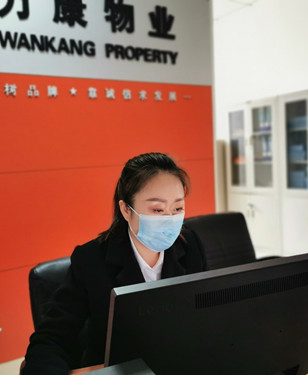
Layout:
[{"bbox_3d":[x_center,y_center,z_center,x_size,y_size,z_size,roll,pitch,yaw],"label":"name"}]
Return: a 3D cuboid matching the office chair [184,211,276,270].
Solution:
[{"bbox_3d":[0.450,0.610,1.801,0.620,0.910,0.620,-6,6,-28],"label":"office chair"}]

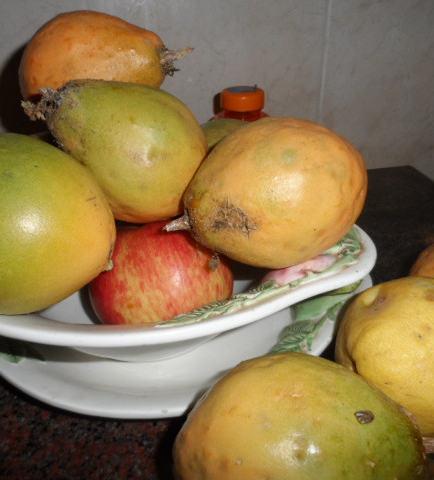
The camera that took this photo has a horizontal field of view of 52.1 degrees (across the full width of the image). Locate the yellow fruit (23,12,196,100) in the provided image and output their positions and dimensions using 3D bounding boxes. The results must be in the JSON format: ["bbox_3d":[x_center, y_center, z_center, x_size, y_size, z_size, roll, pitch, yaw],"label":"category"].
[{"bbox_3d":[-0.081,-0.127,0.317,0.120,0.071,0.071,-1,27,5],"label":"yellow fruit"}]

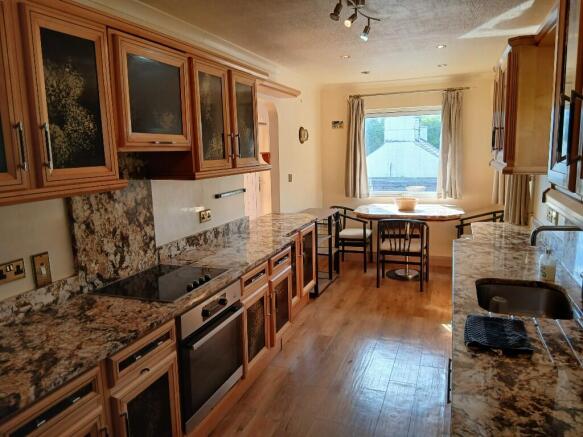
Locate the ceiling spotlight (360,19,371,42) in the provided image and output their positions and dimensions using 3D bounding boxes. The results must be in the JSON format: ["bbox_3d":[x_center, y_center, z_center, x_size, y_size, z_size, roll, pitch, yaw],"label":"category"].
[{"bbox_3d":[0.447,-1.142,2.645,0.065,0.130,0.060,-5,10,-20],"label":"ceiling spotlight"}]

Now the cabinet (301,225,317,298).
[{"bbox_3d":[-0.058,0.388,4.320,0.510,0.620,0.430,2,10,20],"label":"cabinet"}]

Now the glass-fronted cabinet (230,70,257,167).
[{"bbox_3d":[-0.468,-0.695,3.156,0.310,0.637,0.425,2,10,20],"label":"glass-fronted cabinet"}]

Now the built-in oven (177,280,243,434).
[{"bbox_3d":[-0.633,0.694,2.417,0.575,0.597,0.600,2,10,20],"label":"built-in oven"}]

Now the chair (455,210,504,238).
[{"bbox_3d":[2.137,0.319,4.918,0.530,0.750,0.550,2,10,18],"label":"chair"}]

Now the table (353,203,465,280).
[{"bbox_3d":[1.363,0.293,5.115,1.190,0.775,1.020,2,10,20],"label":"table"}]

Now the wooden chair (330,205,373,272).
[{"bbox_3d":[0.750,0.251,5.519,0.520,0.755,0.550,1,9,13],"label":"wooden chair"}]

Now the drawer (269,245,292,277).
[{"bbox_3d":[-0.292,0.313,3.285,0.495,0.135,0.415,2,10,20],"label":"drawer"}]

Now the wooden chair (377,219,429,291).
[{"bbox_3d":[1.231,0.360,4.775,0.530,0.754,0.510,2,10,20],"label":"wooden chair"}]

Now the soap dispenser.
[{"bbox_3d":[1.337,0.233,2.286,0.066,0.188,0.075,-6,10,-24],"label":"soap dispenser"}]

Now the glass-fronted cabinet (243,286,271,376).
[{"bbox_3d":[-0.466,0.675,2.873,0.540,0.463,0.373,2,10,20],"label":"glass-fronted cabinet"}]

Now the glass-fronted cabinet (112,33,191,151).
[{"bbox_3d":[-0.845,-0.618,2.304,0.375,0.540,0.610,2,10,20],"label":"glass-fronted cabinet"}]

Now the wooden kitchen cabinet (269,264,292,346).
[{"bbox_3d":[-0.324,0.625,3.349,0.580,0.480,0.415,2,10,20],"label":"wooden kitchen cabinet"}]

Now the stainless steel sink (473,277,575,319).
[{"bbox_3d":[1.088,0.467,2.078,0.405,0.195,0.540,2,10,20],"label":"stainless steel sink"}]

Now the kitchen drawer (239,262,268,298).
[{"bbox_3d":[-0.455,0.372,2.815,0.500,0.136,0.394,2,10,20],"label":"kitchen drawer"}]

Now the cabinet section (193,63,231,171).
[{"bbox_3d":[-0.627,-0.623,2.771,0.310,0.625,0.410,2,10,20],"label":"cabinet section"}]

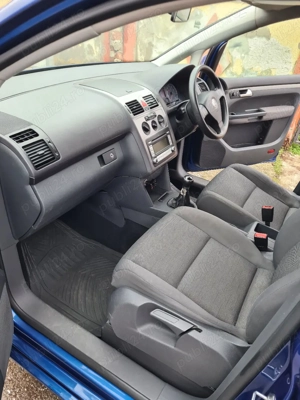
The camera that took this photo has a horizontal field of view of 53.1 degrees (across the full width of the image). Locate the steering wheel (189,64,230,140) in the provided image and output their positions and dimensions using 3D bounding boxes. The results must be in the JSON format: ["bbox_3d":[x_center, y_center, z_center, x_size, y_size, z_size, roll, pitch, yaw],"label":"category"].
[{"bbox_3d":[0.296,-0.492,1.535,0.100,0.378,0.378,-8,24,39],"label":"steering wheel"}]

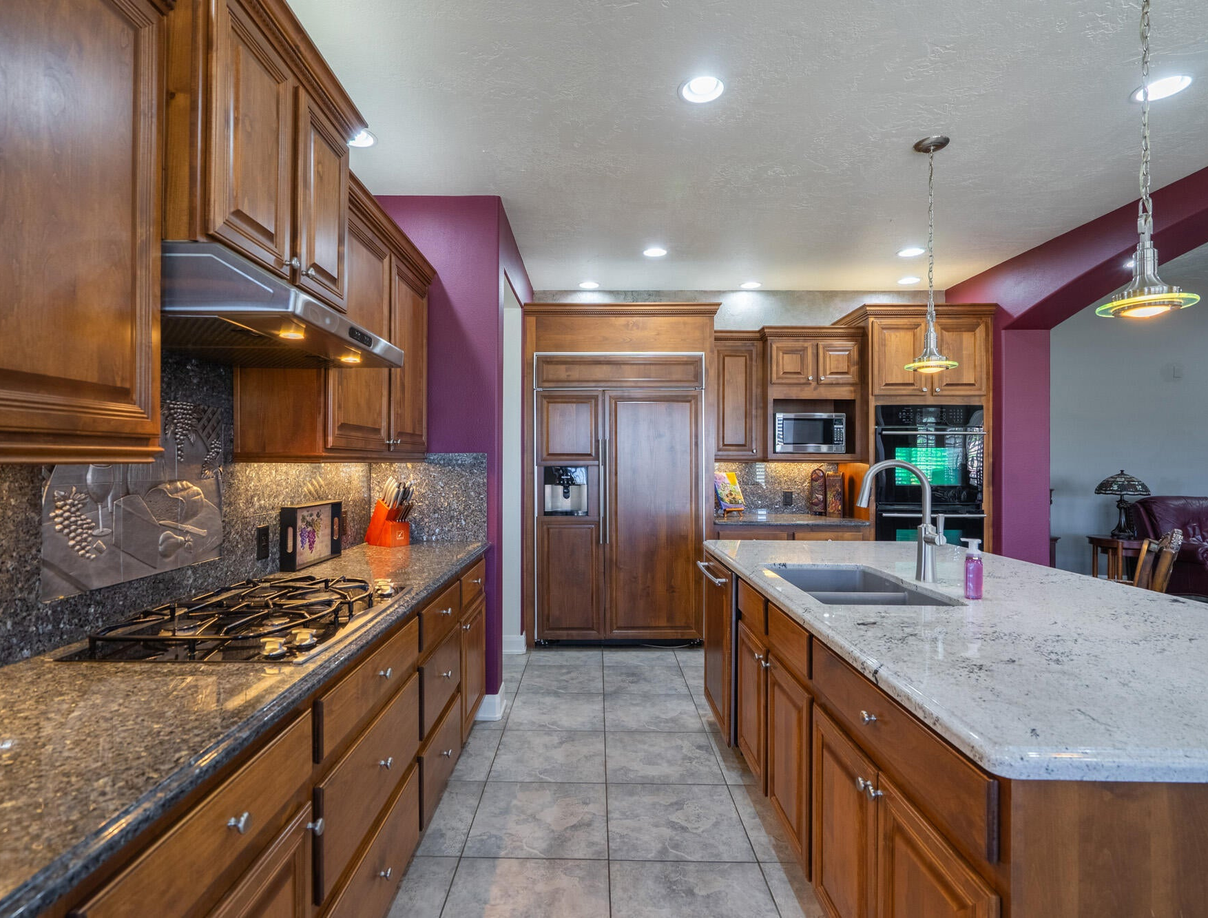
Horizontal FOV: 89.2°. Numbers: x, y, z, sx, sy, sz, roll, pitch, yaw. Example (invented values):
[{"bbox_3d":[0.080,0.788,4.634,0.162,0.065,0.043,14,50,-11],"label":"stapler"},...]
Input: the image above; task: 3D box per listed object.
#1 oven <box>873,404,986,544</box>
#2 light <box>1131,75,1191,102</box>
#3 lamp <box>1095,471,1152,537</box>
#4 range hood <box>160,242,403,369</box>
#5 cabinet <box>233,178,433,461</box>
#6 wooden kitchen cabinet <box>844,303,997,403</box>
[{"bbox_3d":[2.300,0.272,4.585,0.762,1.310,0.610,0,0,-1],"label":"oven"},{"bbox_3d":[2.058,-1.374,2.260,0.175,0.030,0.175,0,0,-1],"label":"light"},{"bbox_3d":[4.998,0.443,5.900,0.415,0.645,0.415,0,0,-1],"label":"lamp"},{"bbox_3d":[-0.970,-0.397,1.715,0.555,0.155,0.762,0,0,-1],"label":"range hood"},{"bbox_3d":[-1.060,-0.484,2.640,0.360,0.990,1.170,0,0,-1],"label":"cabinet"},{"bbox_3d":[2.310,-0.752,4.630,0.930,0.670,0.650,0,0,-1],"label":"wooden kitchen cabinet"}]

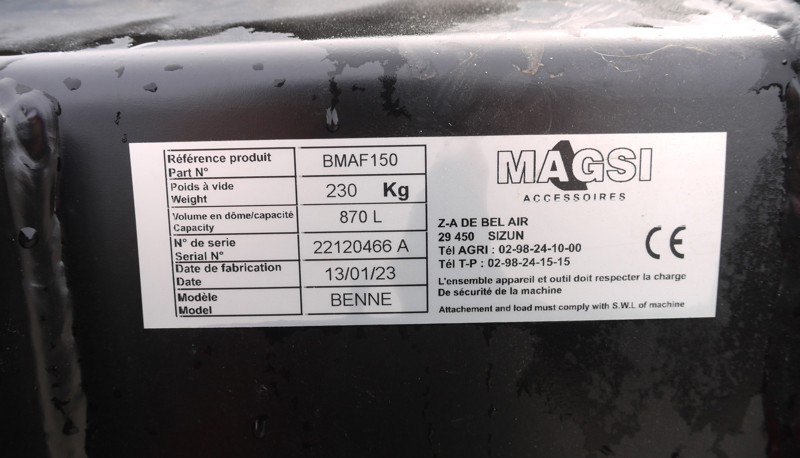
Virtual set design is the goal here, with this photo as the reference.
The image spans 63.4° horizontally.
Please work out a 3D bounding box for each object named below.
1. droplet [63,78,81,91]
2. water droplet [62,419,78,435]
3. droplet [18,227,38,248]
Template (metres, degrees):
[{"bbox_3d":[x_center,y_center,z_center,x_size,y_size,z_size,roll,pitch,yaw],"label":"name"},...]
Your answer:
[{"bbox_3d":[-0.059,-0.026,0.117,0.003,0.002,0.001,-1,-11,0],"label":"droplet"},{"bbox_3d":[-0.063,0.038,0.123,0.003,0.003,0.001,-1,9,0],"label":"water droplet"},{"bbox_3d":[-0.067,0.001,0.116,0.003,0.003,0.002,-1,9,0],"label":"droplet"}]

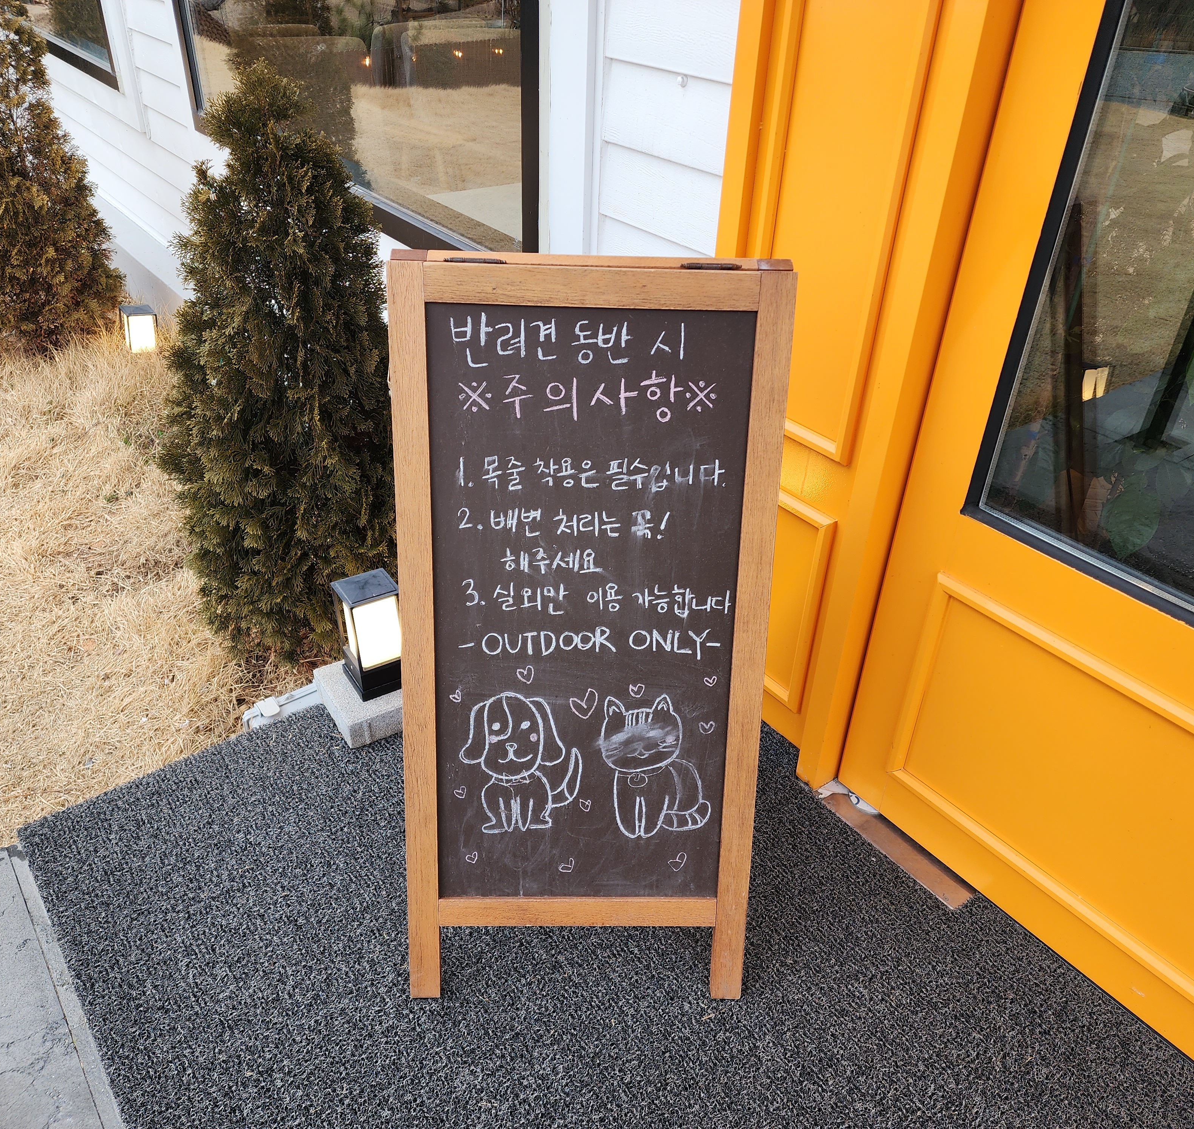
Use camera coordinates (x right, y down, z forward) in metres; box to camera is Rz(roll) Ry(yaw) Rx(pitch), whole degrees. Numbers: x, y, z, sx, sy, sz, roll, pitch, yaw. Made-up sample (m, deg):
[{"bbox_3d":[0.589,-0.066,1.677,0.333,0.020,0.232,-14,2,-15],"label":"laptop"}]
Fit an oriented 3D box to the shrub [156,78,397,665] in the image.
[{"bbox_3d":[-0.596,-0.353,2.024,0.529,1.187,0.529,-8,36,-15],"label":"shrub"}]

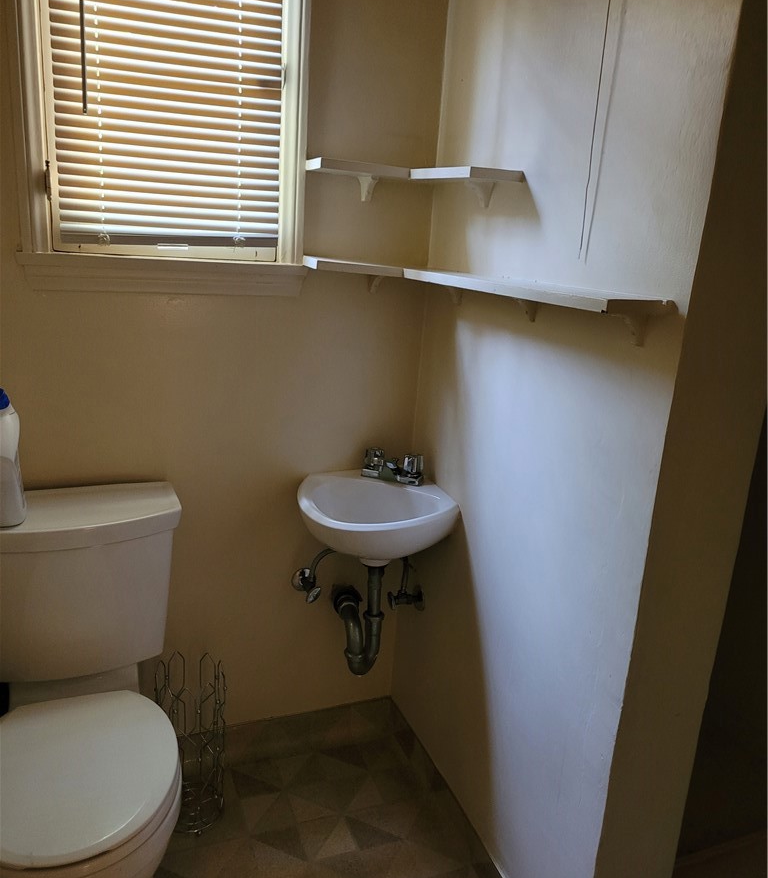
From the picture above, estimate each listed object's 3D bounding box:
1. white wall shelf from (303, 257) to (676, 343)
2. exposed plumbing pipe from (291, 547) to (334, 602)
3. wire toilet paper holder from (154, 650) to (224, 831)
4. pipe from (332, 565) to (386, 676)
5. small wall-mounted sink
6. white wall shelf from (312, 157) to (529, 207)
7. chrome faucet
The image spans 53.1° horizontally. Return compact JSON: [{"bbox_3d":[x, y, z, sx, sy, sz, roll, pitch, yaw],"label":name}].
[{"bbox_3d":[0.106,-0.260,1.373,0.299,0.081,0.835,-2,16,-21],"label":"white wall shelf"},{"bbox_3d":[-0.161,0.320,1.836,0.089,0.148,0.107,-2,16,-21],"label":"exposed plumbing pipe"},{"bbox_3d":[-0.433,0.687,1.741,0.161,0.363,0.161,-2,16,-21],"label":"wire toilet paper holder"},{"bbox_3d":[-0.057,0.425,1.873,0.091,0.314,0.168,-2,16,-21],"label":"pipe"},{"bbox_3d":[-0.046,0.216,1.687,0.375,0.183,0.378,10,16,23],"label":"small wall-mounted sink"},{"bbox_3d":[0.042,-0.505,1.516,0.299,0.077,0.407,-2,16,-21],"label":"white wall shelf"},{"bbox_3d":[0.012,0.065,1.782,0.150,0.066,0.098,10,16,23],"label":"chrome faucet"}]

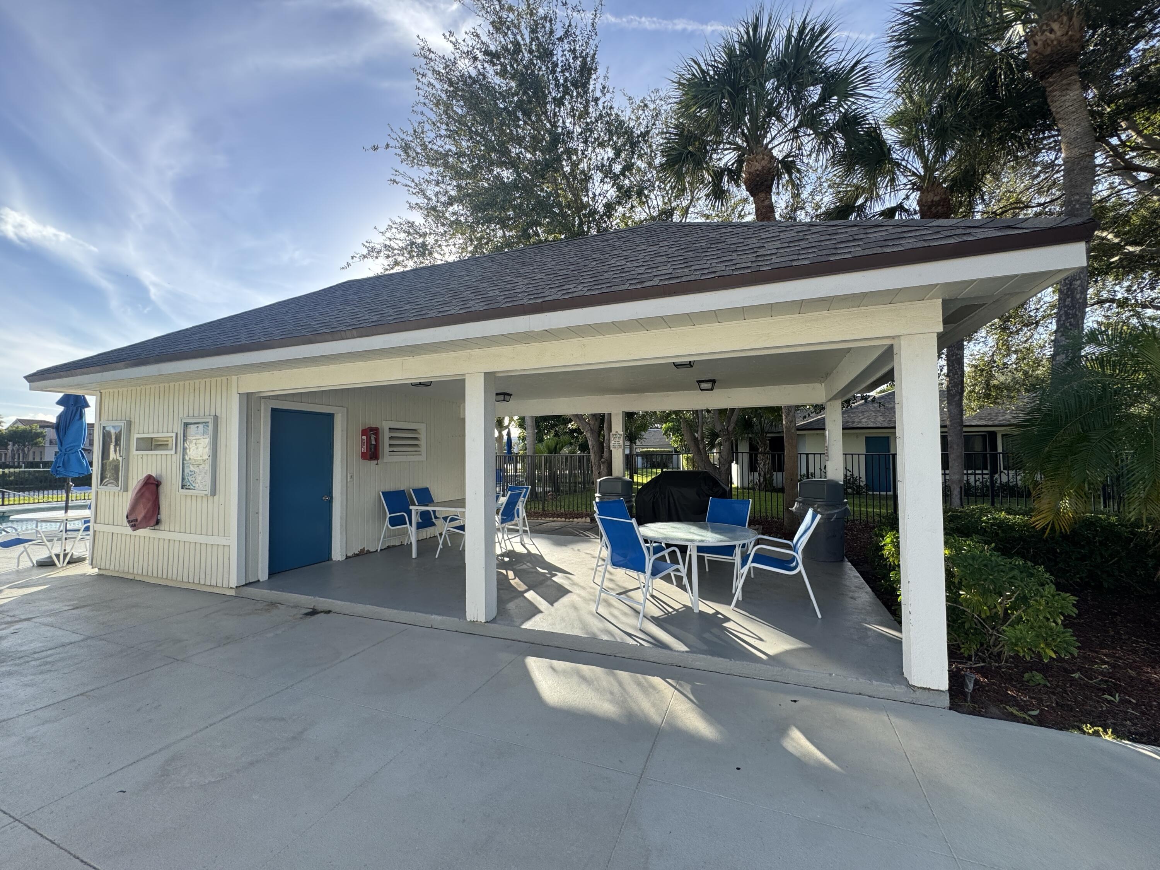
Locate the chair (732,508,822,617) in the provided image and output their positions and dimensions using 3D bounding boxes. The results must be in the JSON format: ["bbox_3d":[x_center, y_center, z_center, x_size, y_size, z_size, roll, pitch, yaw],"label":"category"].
[{"bbox_3d":[1.846,1.164,4.475,0.760,0.890,0.570,-1,-2,19],"label":"chair"}]

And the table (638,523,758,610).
[{"bbox_3d":[1.153,1.298,4.705,1.210,0.675,1.210,-1,-3,22],"label":"table"}]

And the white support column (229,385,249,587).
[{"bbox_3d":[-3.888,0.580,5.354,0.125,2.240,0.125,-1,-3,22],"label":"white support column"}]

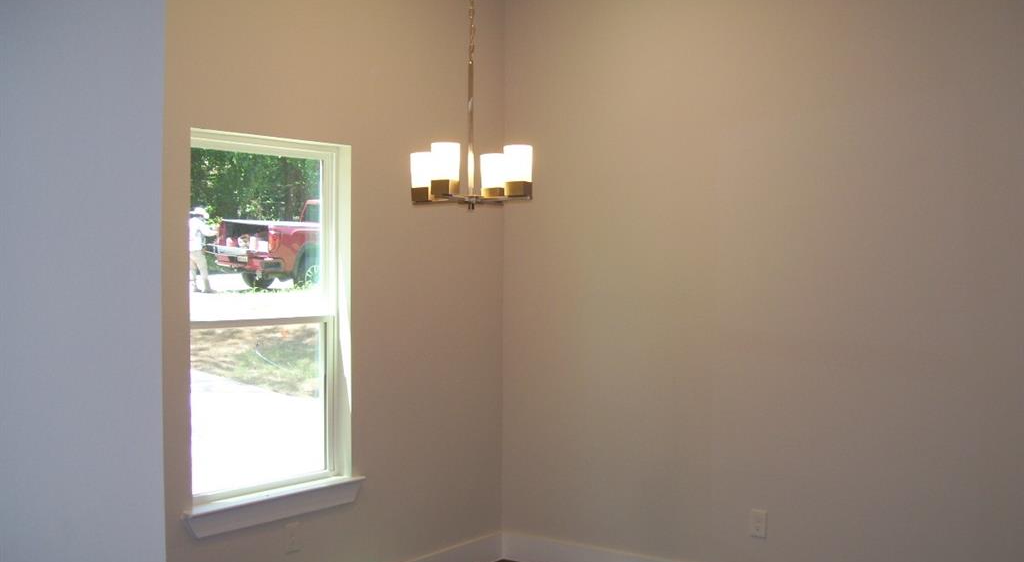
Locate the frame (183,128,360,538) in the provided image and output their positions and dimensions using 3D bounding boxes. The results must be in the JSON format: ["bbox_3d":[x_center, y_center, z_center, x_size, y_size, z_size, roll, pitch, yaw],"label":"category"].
[{"bbox_3d":[-0.935,0.189,4.107,0.120,1.480,0.860,1,2,37],"label":"frame"}]

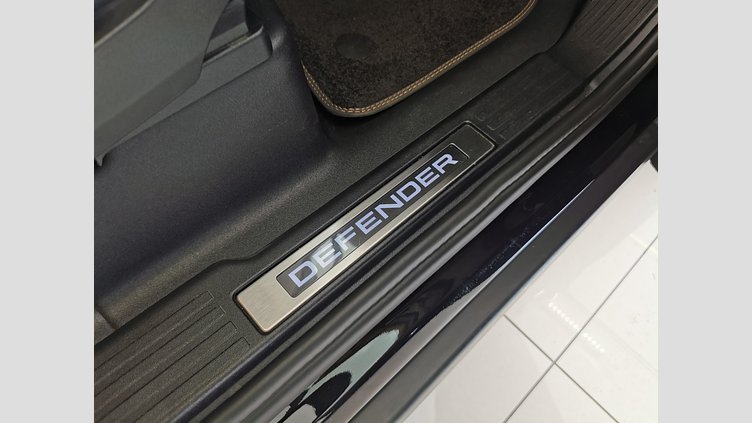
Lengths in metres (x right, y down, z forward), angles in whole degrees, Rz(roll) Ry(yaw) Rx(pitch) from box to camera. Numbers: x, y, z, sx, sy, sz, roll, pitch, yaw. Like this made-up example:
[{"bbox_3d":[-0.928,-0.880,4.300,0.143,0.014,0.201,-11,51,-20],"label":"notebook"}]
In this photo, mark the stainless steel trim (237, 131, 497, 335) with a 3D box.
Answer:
[{"bbox_3d":[0.008,0.003,0.653,0.395,0.008,0.050,-38,73,-28],"label":"stainless steel trim"}]

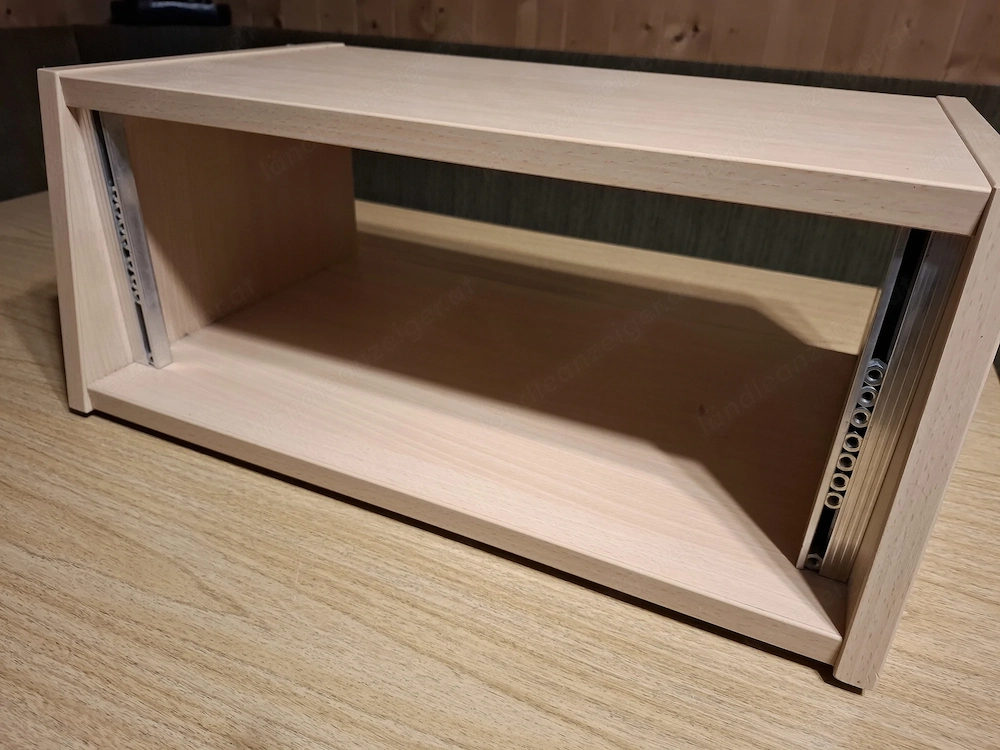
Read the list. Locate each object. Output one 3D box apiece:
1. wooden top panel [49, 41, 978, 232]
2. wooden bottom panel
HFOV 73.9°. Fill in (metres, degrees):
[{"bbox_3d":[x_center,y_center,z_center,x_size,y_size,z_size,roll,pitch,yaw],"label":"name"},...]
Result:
[{"bbox_3d":[0.009,-0.176,0.428,0.488,0.018,0.262,14,33,20],"label":"wooden top panel"},{"bbox_3d":[-0.006,0.001,0.509,0.488,0.018,0.306,14,33,20],"label":"wooden bottom panel"}]

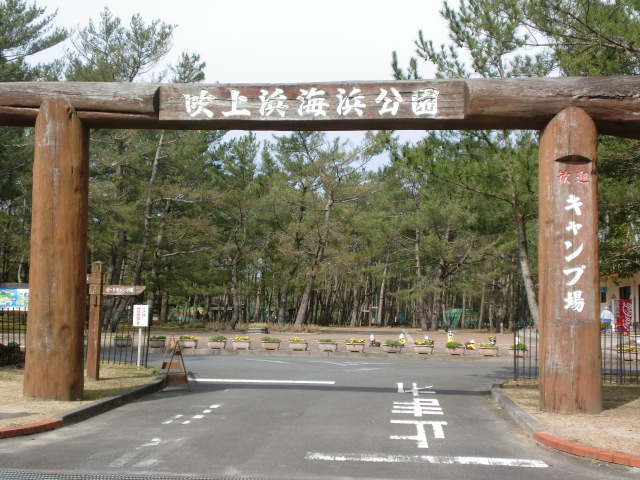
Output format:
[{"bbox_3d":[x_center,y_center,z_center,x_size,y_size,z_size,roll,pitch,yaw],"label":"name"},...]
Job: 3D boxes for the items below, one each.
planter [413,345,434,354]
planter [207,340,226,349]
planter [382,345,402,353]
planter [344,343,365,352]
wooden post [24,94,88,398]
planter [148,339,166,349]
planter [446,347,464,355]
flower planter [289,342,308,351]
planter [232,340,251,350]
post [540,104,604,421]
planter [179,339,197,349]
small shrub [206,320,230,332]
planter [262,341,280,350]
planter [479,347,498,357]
[{"bbox_3d":[3.256,3.428,26.653,0.620,0.280,0.300,0,-5,6],"label":"planter"},{"bbox_3d":[-3.313,3.352,27.333,0.620,0.280,0.300,0,-5,6],"label":"planter"},{"bbox_3d":[2.241,3.320,26.108,0.590,0.280,0.280,0,-4,11],"label":"planter"},{"bbox_3d":[1.103,3.400,26.876,0.620,0.280,0.300,0,-5,6],"label":"planter"},{"bbox_3d":[-3.865,0.098,12.622,0.850,4.410,0.850,0,-4,6],"label":"wooden post"},{"bbox_3d":[-5.140,3.288,27.110,0.590,0.280,0.280,0,-4,4],"label":"planter"},{"bbox_3d":[4.233,3.447,26.552,0.620,0.280,0.300,0,-5,6],"label":"planter"},{"bbox_3d":[-0.684,3.376,27.061,0.620,0.280,0.300,0,-5,6],"label":"flower planter"},{"bbox_3d":[-2.518,3.358,27.250,0.620,0.280,0.300,0,-5,6],"label":"planter"},{"bbox_3d":[3.489,0.246,11.865,0.850,4.195,0.850,0,-4,6],"label":"post"},{"bbox_3d":[-4.173,3.298,27.010,0.590,0.280,0.280,0,-4,4],"label":"planter"},{"bbox_3d":[-5.441,4.628,45.500,1.250,0.620,0.950,0,-5,6],"label":"small shrub"},{"bbox_3d":[-1.587,3.372,27.154,0.620,0.280,0.300,0,-5,6],"label":"planter"},{"bbox_3d":[5.023,3.312,25.305,0.590,0.280,0.280,0,-4,15],"label":"planter"}]

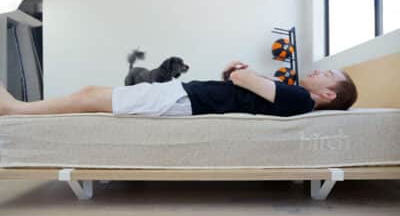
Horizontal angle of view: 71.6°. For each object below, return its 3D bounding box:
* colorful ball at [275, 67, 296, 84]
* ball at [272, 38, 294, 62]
[{"bbox_3d":[0.896,-0.309,2.900,0.230,0.230,0.230,0,0,0],"label":"colorful ball"},{"bbox_3d":[0.873,-0.610,2.900,0.230,0.230,0.230,0,0,0],"label":"ball"}]

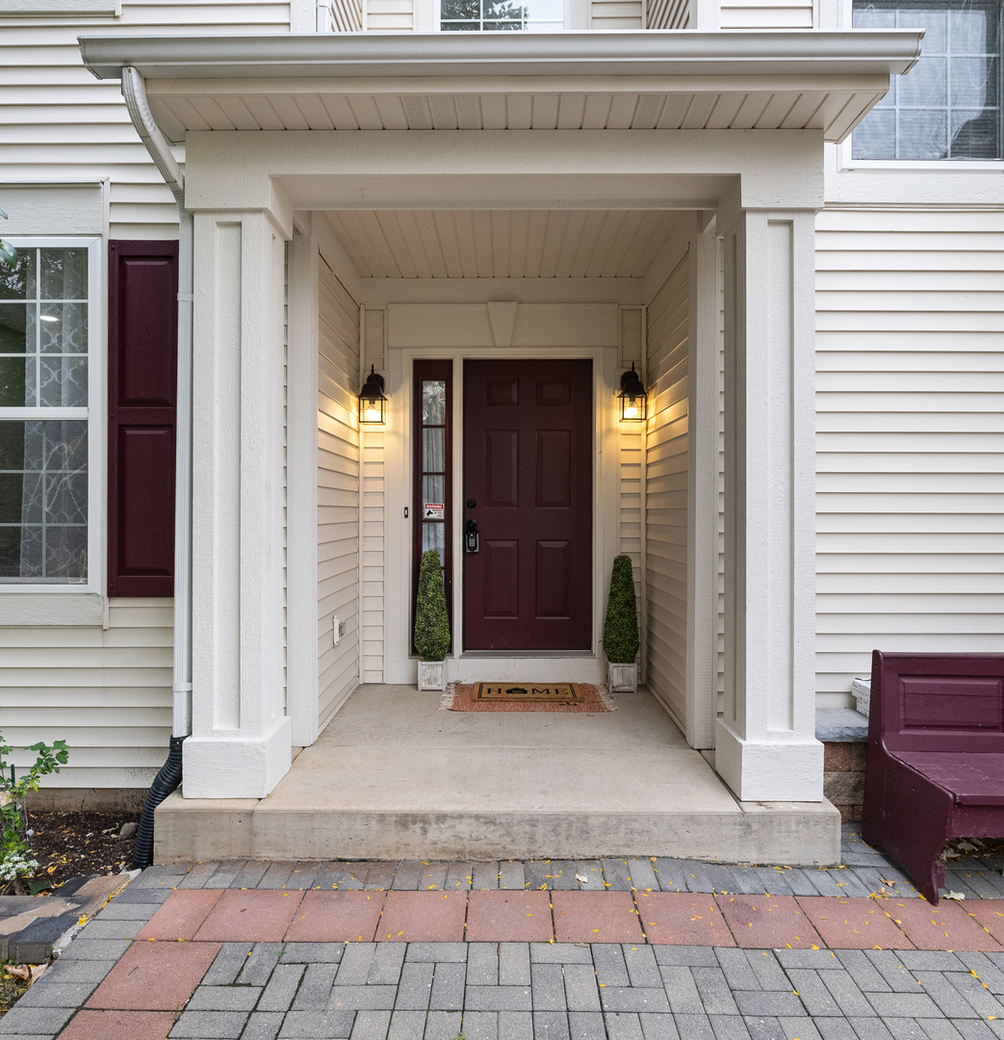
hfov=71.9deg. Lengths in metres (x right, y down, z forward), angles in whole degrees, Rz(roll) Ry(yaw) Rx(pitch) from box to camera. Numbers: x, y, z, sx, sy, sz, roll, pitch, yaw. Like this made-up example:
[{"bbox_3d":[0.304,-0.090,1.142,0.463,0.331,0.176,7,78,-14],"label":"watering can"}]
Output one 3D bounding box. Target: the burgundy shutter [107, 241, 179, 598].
[{"bbox_3d":[-1.795,-0.505,3.480,0.360,1.790,0.040,0,1,0],"label":"burgundy shutter"}]

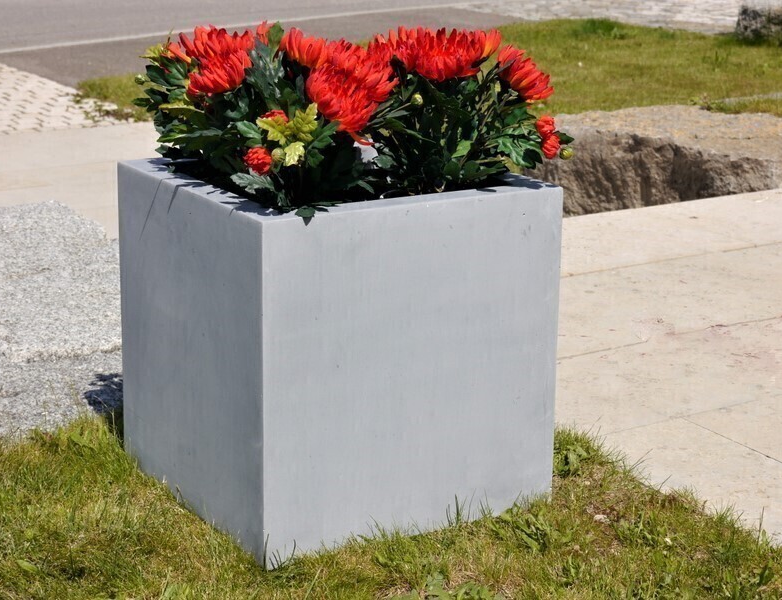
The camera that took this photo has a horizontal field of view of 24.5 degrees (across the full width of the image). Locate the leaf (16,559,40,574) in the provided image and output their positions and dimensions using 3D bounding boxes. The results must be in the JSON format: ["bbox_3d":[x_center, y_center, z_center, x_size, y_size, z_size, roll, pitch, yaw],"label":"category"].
[{"bbox_3d":[-0.512,0.376,2.540,0.036,0.019,0.026,-3,16,-12],"label":"leaf"}]

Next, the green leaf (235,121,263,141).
[{"bbox_3d":[-0.203,-0.241,2.580,0.042,0.032,0.022,-1,16,-4],"label":"green leaf"}]

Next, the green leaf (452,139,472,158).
[{"bbox_3d":[0.106,-0.227,2.700,0.030,0.031,0.018,1,16,2],"label":"green leaf"}]

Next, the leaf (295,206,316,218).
[{"bbox_3d":[-0.119,-0.122,2.510,0.026,0.005,0.020,13,39,22],"label":"leaf"}]

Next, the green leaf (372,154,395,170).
[{"bbox_3d":[-0.011,-0.204,2.675,0.034,0.007,0.025,7,59,-11],"label":"green leaf"}]

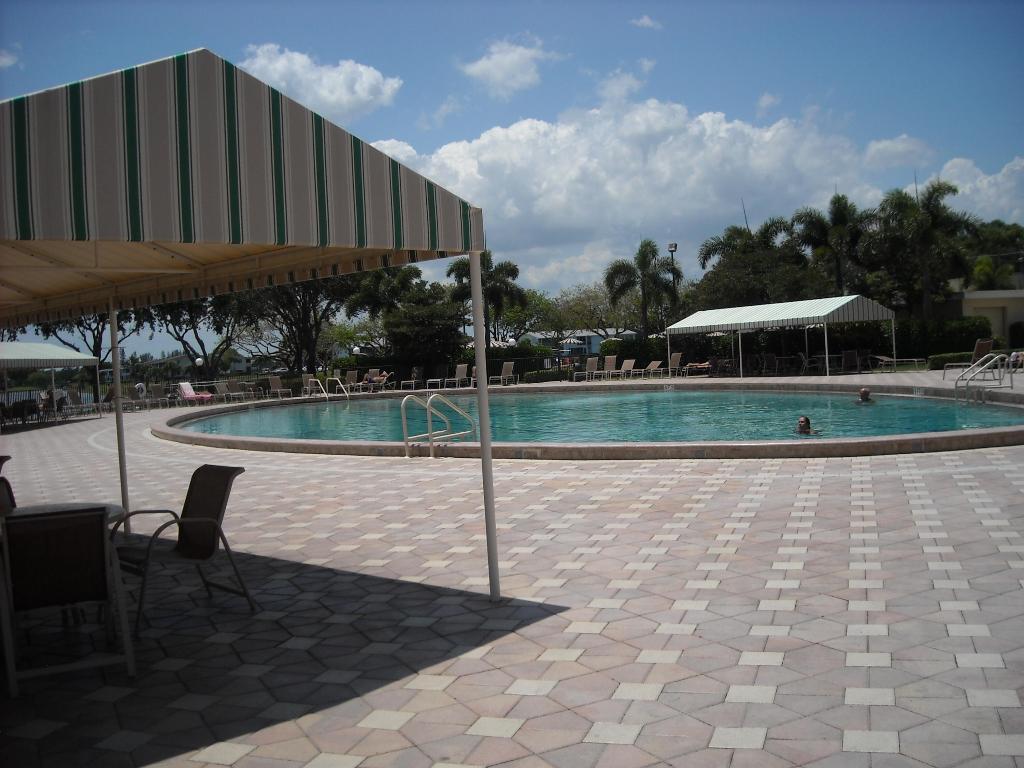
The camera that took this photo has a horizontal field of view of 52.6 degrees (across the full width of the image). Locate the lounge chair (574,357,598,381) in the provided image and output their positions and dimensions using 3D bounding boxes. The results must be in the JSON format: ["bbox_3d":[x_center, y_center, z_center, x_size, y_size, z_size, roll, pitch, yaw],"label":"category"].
[{"bbox_3d":[3.441,-0.697,47.500,0.650,1.030,1.450,-2,2,31],"label":"lounge chair"}]

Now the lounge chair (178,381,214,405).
[{"bbox_3d":[-14.779,0.436,48.500,1.600,1.050,0.680,-2,2,45],"label":"lounge chair"}]

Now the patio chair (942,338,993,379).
[{"bbox_3d":[11.697,-0.622,26.300,0.660,1.050,1.450,-4,2,-31],"label":"patio chair"}]

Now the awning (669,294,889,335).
[{"bbox_3d":[11.750,-3.080,46.700,3.800,1.000,10.400,-4,2,-28],"label":"awning"}]

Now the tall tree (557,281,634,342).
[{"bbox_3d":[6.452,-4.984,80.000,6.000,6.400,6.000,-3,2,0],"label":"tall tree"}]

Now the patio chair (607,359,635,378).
[{"bbox_3d":[5.199,-0.705,48.748,0.640,0.970,1.750,-2,2,29],"label":"patio chair"}]

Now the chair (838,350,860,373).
[{"bbox_3d":[13.666,-0.933,41.986,0.620,0.900,0.680,-4,2,-14],"label":"chair"}]

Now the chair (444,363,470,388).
[{"bbox_3d":[-2.622,-0.354,49.736,0.640,1.070,1.600,-3,2,20],"label":"chair"}]

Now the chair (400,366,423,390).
[{"bbox_3d":[-4.565,-0.266,47.500,0.650,1.020,1.450,-2,2,22],"label":"chair"}]

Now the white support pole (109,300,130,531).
[{"bbox_3d":[-3.720,0.305,9.821,0.065,2.200,0.065,-2,2,45],"label":"white support pole"}]

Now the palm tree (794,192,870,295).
[{"bbox_3d":[17.280,-5.544,56.000,4.100,9.000,4.100,-3,2,17],"label":"palm tree"}]

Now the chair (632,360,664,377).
[{"bbox_3d":[6.427,-0.698,48.754,0.640,0.820,1.850,-2,2,34],"label":"chair"}]

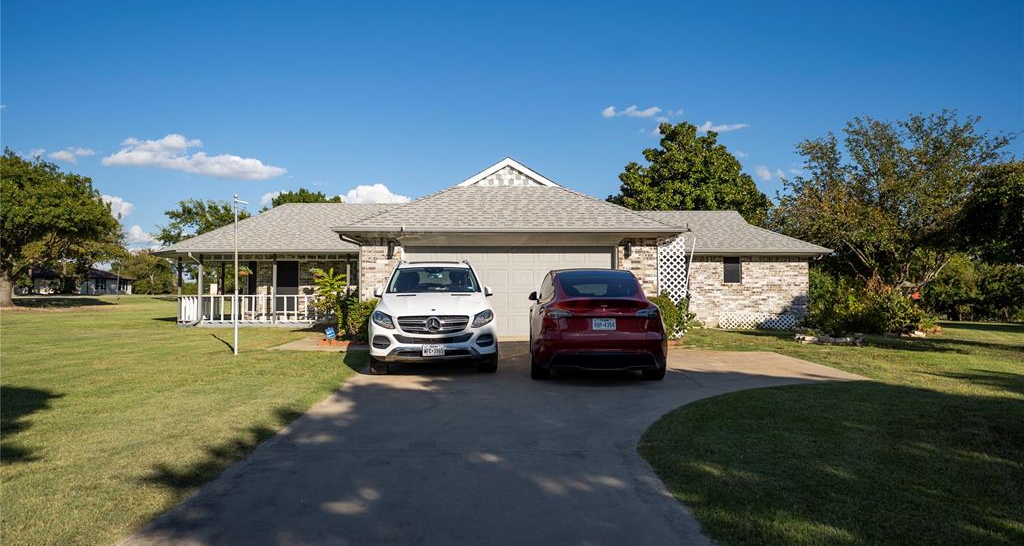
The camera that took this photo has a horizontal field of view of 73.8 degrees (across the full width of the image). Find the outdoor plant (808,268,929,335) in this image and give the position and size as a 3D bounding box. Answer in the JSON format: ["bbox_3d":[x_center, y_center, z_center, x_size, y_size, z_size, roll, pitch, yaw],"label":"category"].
[{"bbox_3d":[11.075,0.721,21.191,3.700,2.050,2.800,0,-1,0],"label":"outdoor plant"}]

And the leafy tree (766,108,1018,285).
[{"bbox_3d":[13.661,-2.023,24.534,8.600,7.600,8.000,0,-1,0],"label":"leafy tree"}]

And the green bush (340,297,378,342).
[{"bbox_3d":[-3.396,1.017,15.386,0.950,1.000,0.900,0,-1,0],"label":"green bush"}]

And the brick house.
[{"bbox_3d":[-0.800,-0.586,22.012,22.000,4.650,13.400,0,-1,0],"label":"brick house"}]

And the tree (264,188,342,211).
[{"bbox_3d":[-13.749,-1.757,45.032,6.500,7.700,6.500,0,-1,0],"label":"tree"}]

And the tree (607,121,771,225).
[{"bbox_3d":[8.584,-2.692,33.045,7.800,9.200,7.600,0,-1,0],"label":"tree"}]

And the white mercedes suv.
[{"bbox_3d":[-1.340,0.654,11.941,1.980,1.780,4.820,0,-1,-6],"label":"white mercedes suv"}]

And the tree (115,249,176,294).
[{"bbox_3d":[-47.263,-0.246,88.014,8.000,6.100,7.500,0,-1,0],"label":"tree"}]

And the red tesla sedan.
[{"bbox_3d":[1.280,0.722,11.140,1.950,1.620,4.750,0,-1,2],"label":"red tesla sedan"}]

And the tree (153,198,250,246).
[{"bbox_3d":[-21.110,-1.527,47.029,7.000,7.300,7.000,0,-1,0],"label":"tree"}]

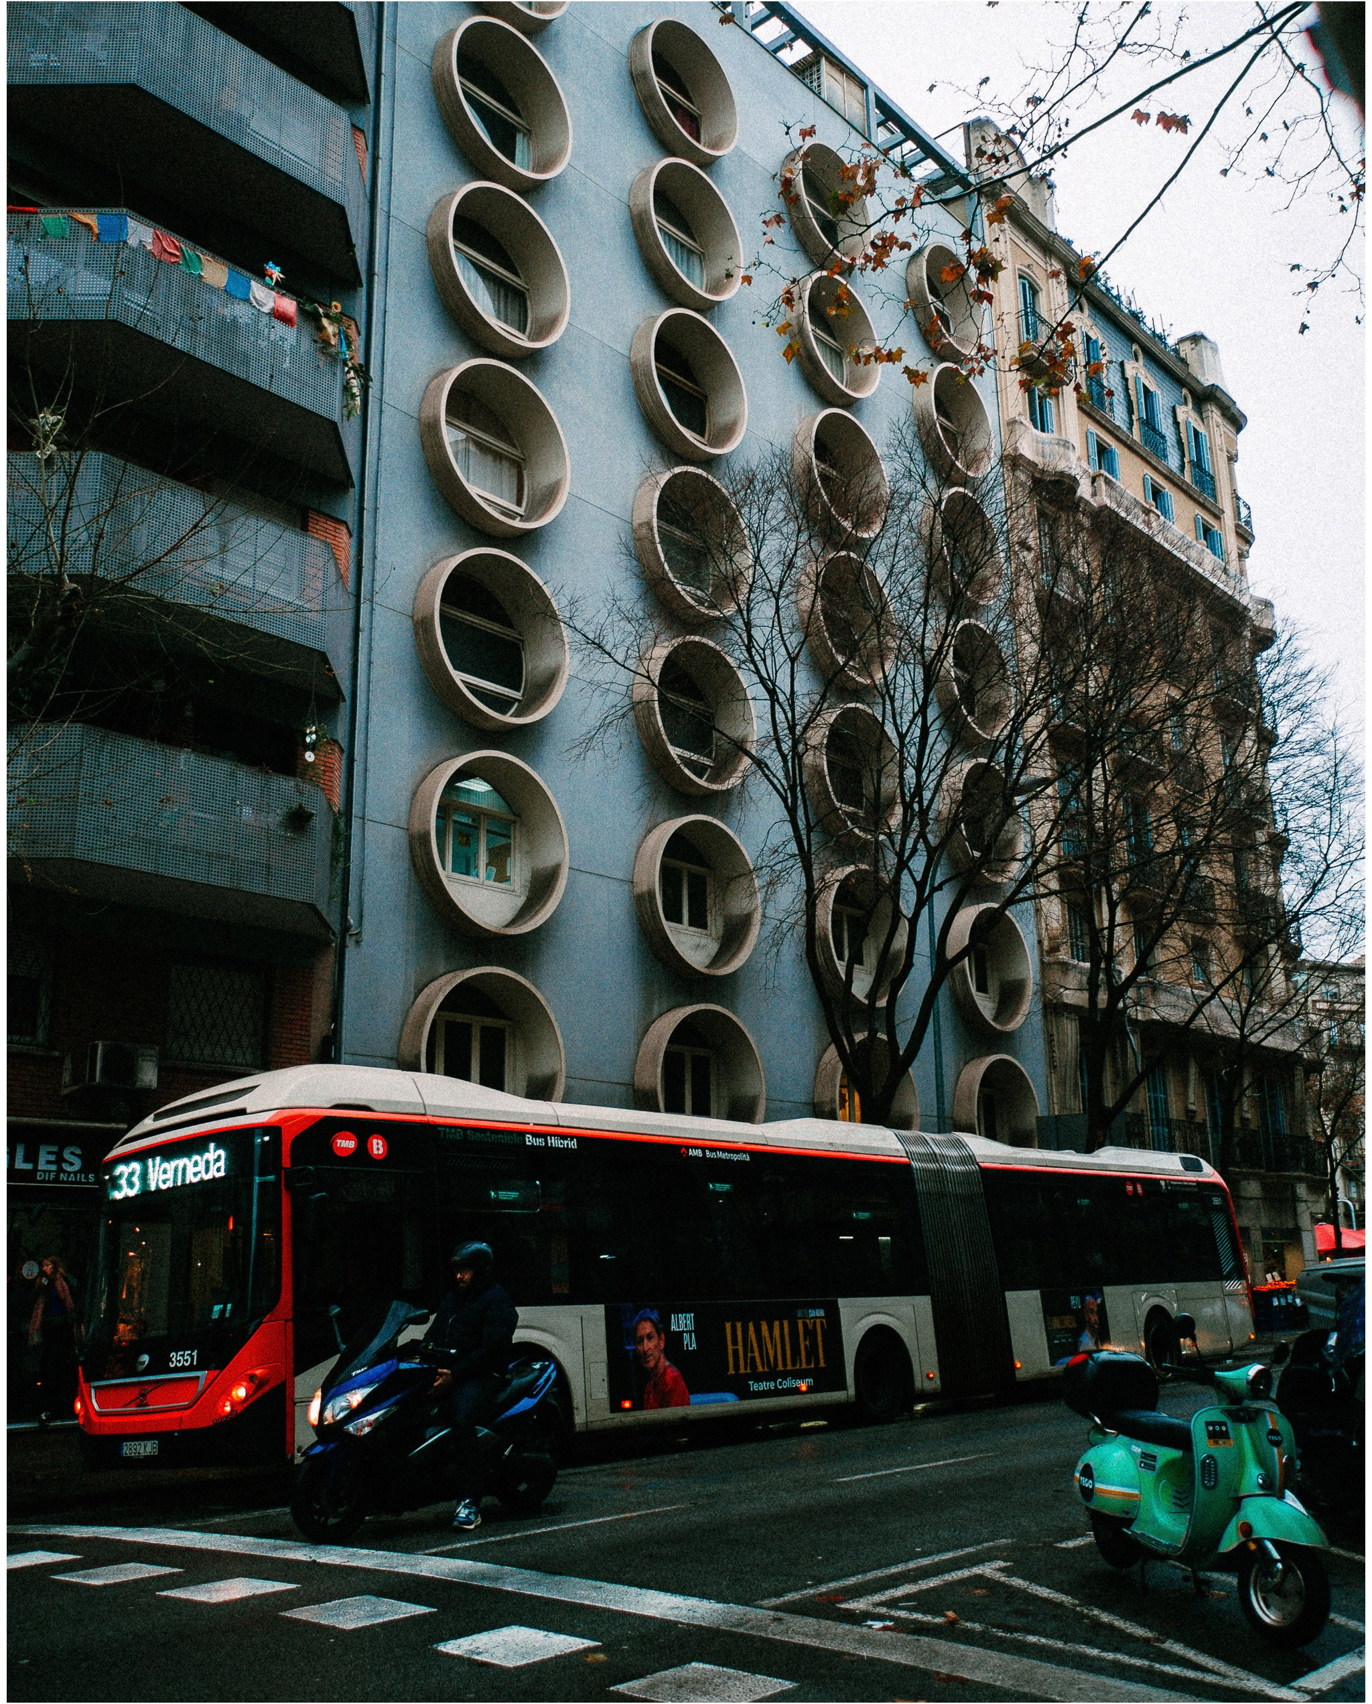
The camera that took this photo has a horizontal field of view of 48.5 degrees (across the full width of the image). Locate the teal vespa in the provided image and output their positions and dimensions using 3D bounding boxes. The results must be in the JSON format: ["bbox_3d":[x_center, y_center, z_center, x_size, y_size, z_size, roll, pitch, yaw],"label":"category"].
[{"bbox_3d":[2.221,2.739,6.731,0.680,1.150,1.820,3,-15,-14],"label":"teal vespa"}]

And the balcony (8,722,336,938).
[{"bbox_3d":[-5.789,-0.243,17.316,1.250,1.471,5.230,-15,-21,40],"label":"balcony"}]

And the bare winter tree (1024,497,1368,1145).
[{"bbox_3d":[9.978,0.985,30.945,7.600,17.000,9.000,-15,-21,40],"label":"bare winter tree"}]

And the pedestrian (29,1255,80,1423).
[{"bbox_3d":[-6.695,5.182,16.214,0.520,1.670,0.380,-10,-18,26],"label":"pedestrian"}]

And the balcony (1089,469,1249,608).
[{"bbox_3d":[13.101,-8.376,41.793,0.800,1.100,9.600,-15,-21,40],"label":"balcony"}]

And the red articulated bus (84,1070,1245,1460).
[{"bbox_3d":[1.973,5.019,18.564,2.550,3.250,18.100,-14,-21,40],"label":"red articulated bus"}]

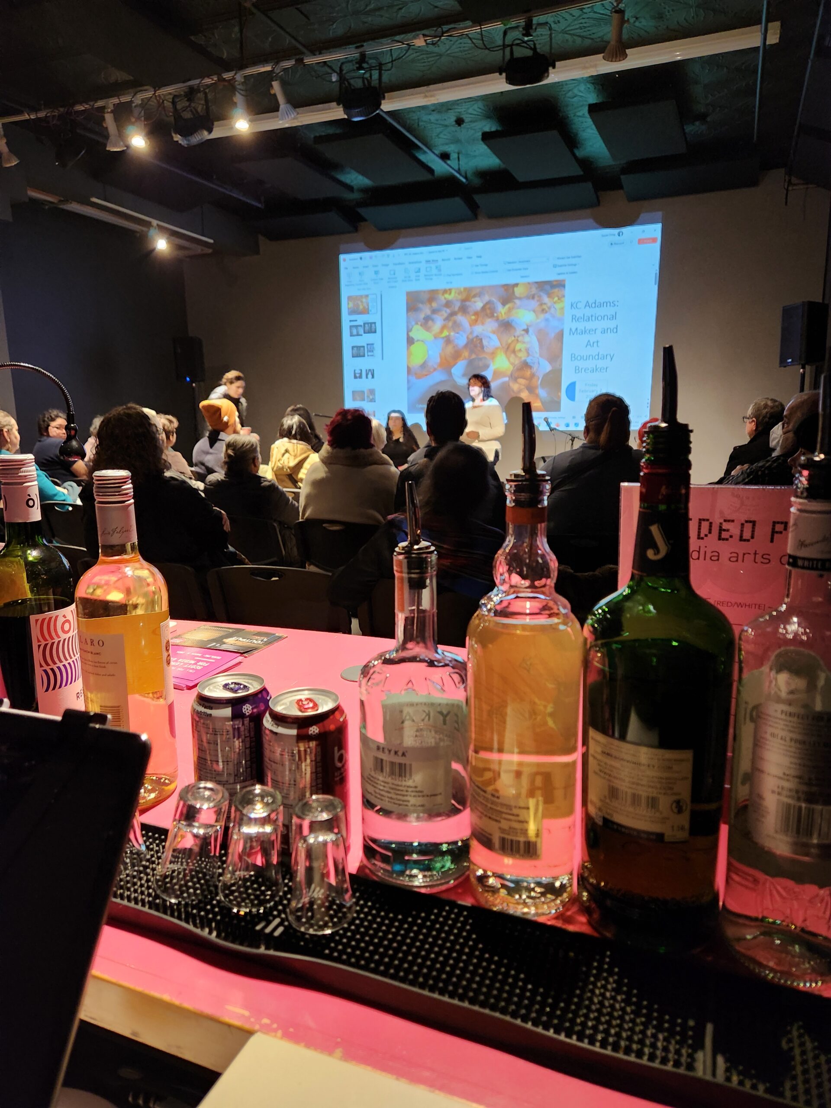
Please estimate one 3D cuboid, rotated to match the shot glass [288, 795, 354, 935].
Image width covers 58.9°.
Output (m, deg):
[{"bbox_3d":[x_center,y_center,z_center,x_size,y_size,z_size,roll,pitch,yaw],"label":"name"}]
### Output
[{"bbox_3d":[-0.063,0.204,0.490,0.044,0.077,0.044,0,11,0],"label":"shot glass"}]

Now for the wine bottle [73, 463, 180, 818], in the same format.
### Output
[{"bbox_3d":[-0.254,0.074,0.647,0.073,0.295,0.073,1,11,6],"label":"wine bottle"}]

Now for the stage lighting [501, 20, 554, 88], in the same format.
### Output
[{"bbox_3d":[0.560,-2.512,3.706,0.270,0.280,0.210,4,12,23],"label":"stage lighting"}]

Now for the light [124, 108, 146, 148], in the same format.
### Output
[{"bbox_3d":[-1.808,-2.745,4.745,0.125,0.235,0.155,-5,11,-21],"label":"light"}]

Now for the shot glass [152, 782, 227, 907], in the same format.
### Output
[{"bbox_3d":[-0.158,0.205,0.528,0.045,0.072,0.045,12,10,-2],"label":"shot glass"}]

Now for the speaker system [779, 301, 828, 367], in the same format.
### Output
[{"bbox_3d":[3.466,-1.948,6.577,0.300,0.525,0.320,-4,11,-14],"label":"speaker system"}]

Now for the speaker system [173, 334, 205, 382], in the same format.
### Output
[{"bbox_3d":[-2.812,-2.412,9.156,0.320,0.525,0.300,3,11,22],"label":"speaker system"}]

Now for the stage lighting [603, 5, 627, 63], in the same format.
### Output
[{"bbox_3d":[0.840,-2.189,3.100,0.103,0.103,0.205,2,-30,14],"label":"stage lighting"}]

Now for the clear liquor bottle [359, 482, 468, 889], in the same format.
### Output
[{"bbox_3d":[-0.001,0.094,0.545,0.080,0.291,0.080,0,11,0],"label":"clear liquor bottle"}]

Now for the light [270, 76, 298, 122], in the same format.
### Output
[{"bbox_3d":[-0.663,-2.286,3.700,0.103,0.205,0.103,3,54,16],"label":"light"}]

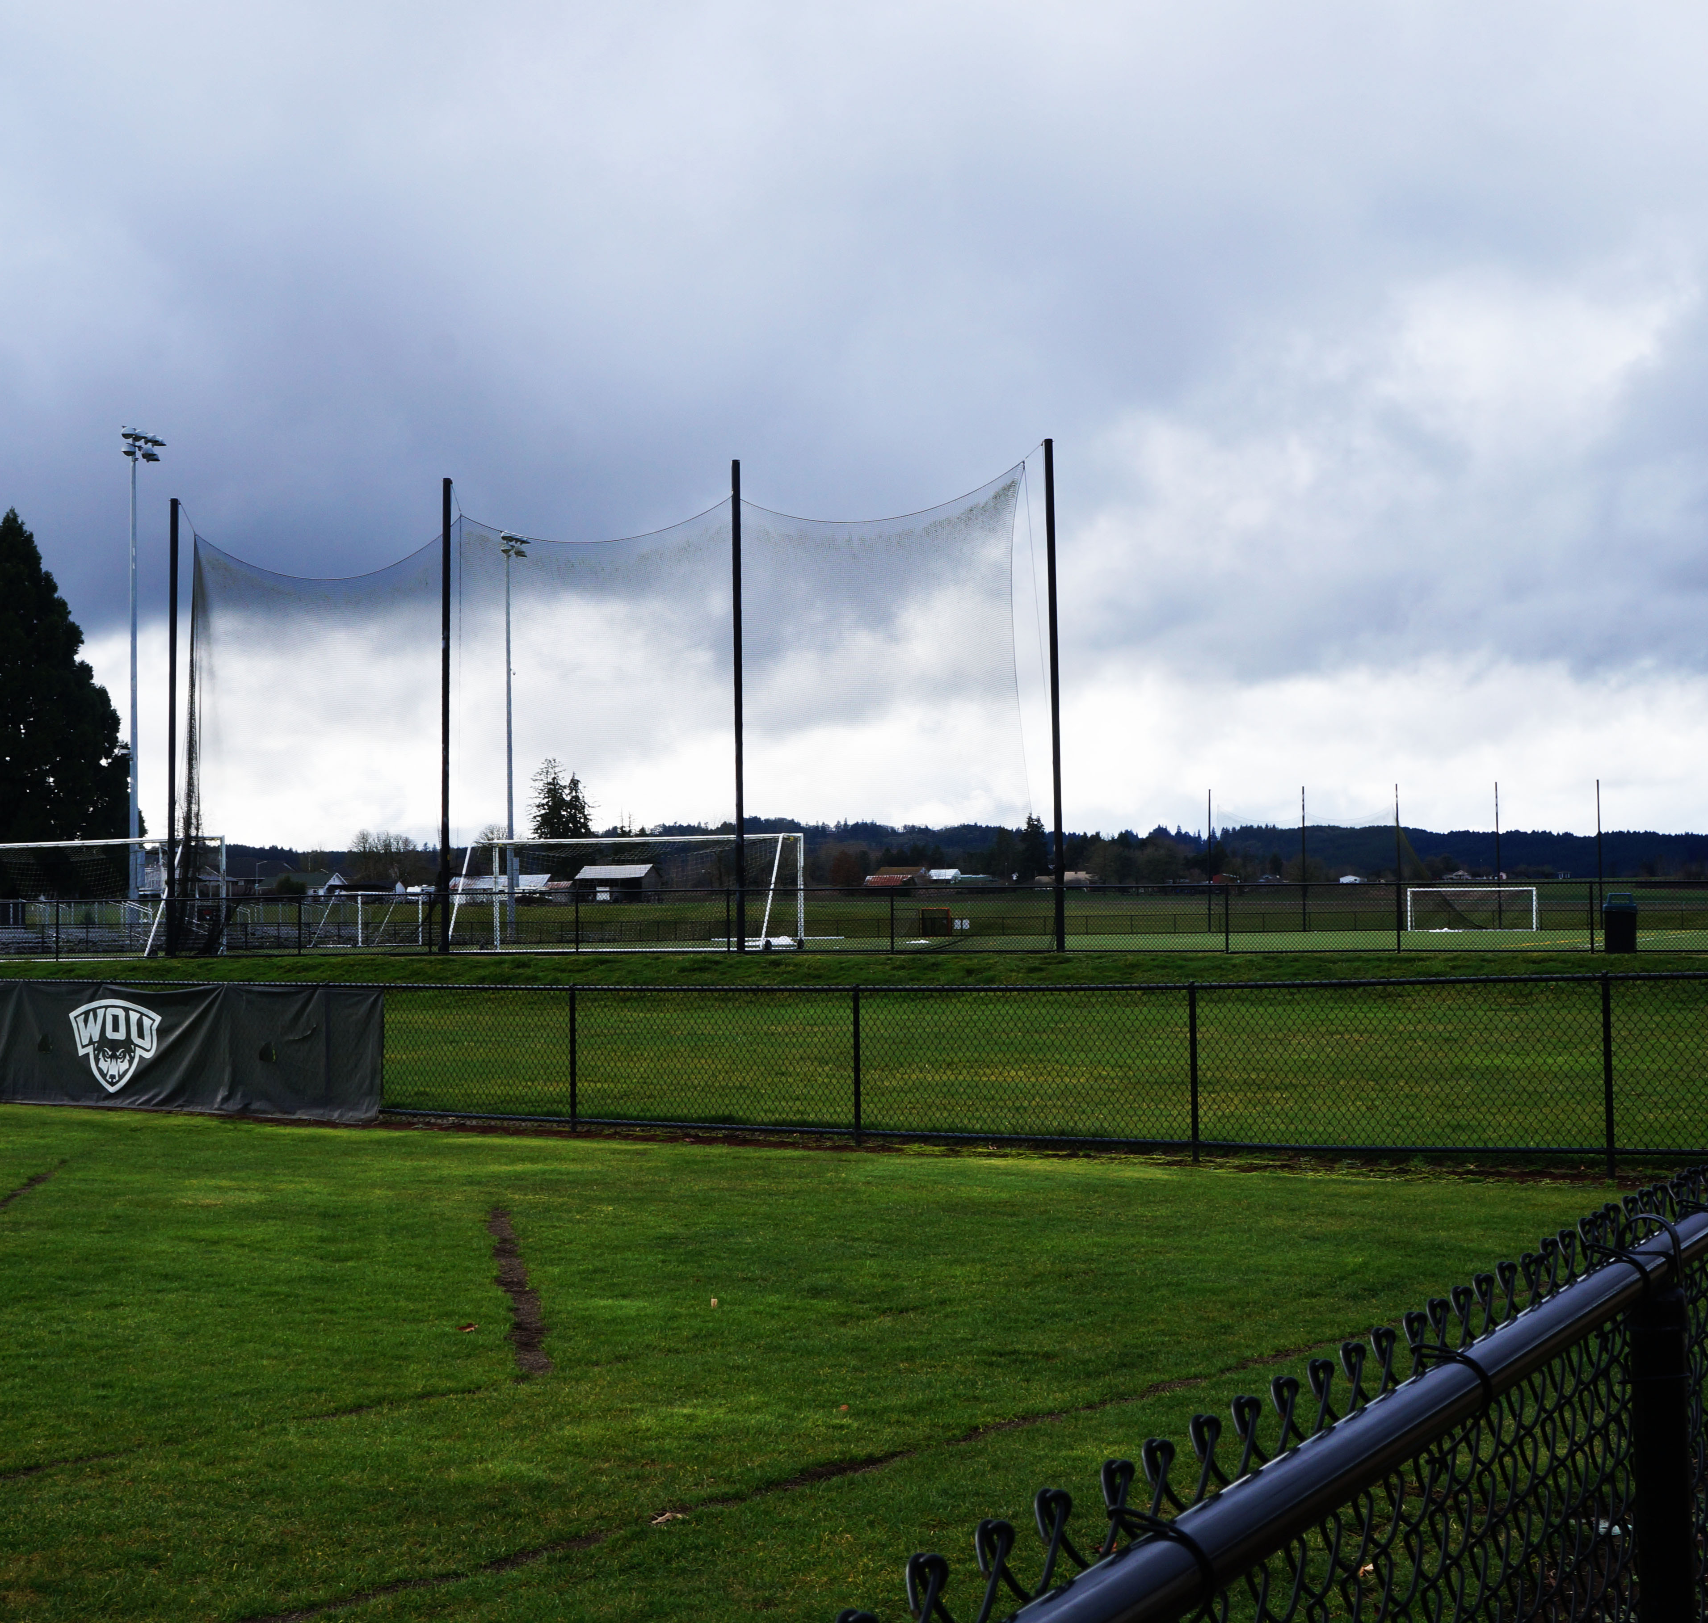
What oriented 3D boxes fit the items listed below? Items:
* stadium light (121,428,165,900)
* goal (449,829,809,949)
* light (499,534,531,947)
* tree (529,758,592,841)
[{"bbox_3d":[-32.848,-5.644,121.850,1.100,24.200,2.700,-2,-3,22],"label":"stadium light"},{"bbox_3d":[-5.037,1.767,58.028,7.500,2.520,2.450,-2,-3,19],"label":"goal"},{"bbox_3d":[-19.786,-4.338,154.850,1.100,24.170,2.700,-2,-3,22],"label":"light"},{"bbox_3d":[-44.454,2.741,400.000,9.500,22.000,9.500,-1,-3,0],"label":"tree"}]

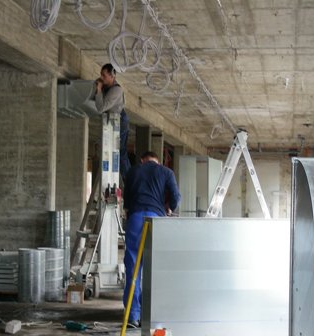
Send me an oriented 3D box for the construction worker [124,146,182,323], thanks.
[{"bbox_3d":[-0.047,0.698,8.600,0.530,1.510,0.460,0,-2,9],"label":"construction worker"}]

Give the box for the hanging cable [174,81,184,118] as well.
[{"bbox_3d":[0.306,-0.975,12.900,0.130,0.540,0.110,0,-2,0],"label":"hanging cable"}]

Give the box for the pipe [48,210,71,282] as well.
[{"bbox_3d":[-1.313,1.100,12.200,0.320,1.050,0.320,0,-2,0],"label":"pipe"}]

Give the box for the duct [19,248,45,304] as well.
[{"bbox_3d":[-1.482,1.273,10.700,0.310,0.605,0.310,0,-2,0],"label":"duct"}]

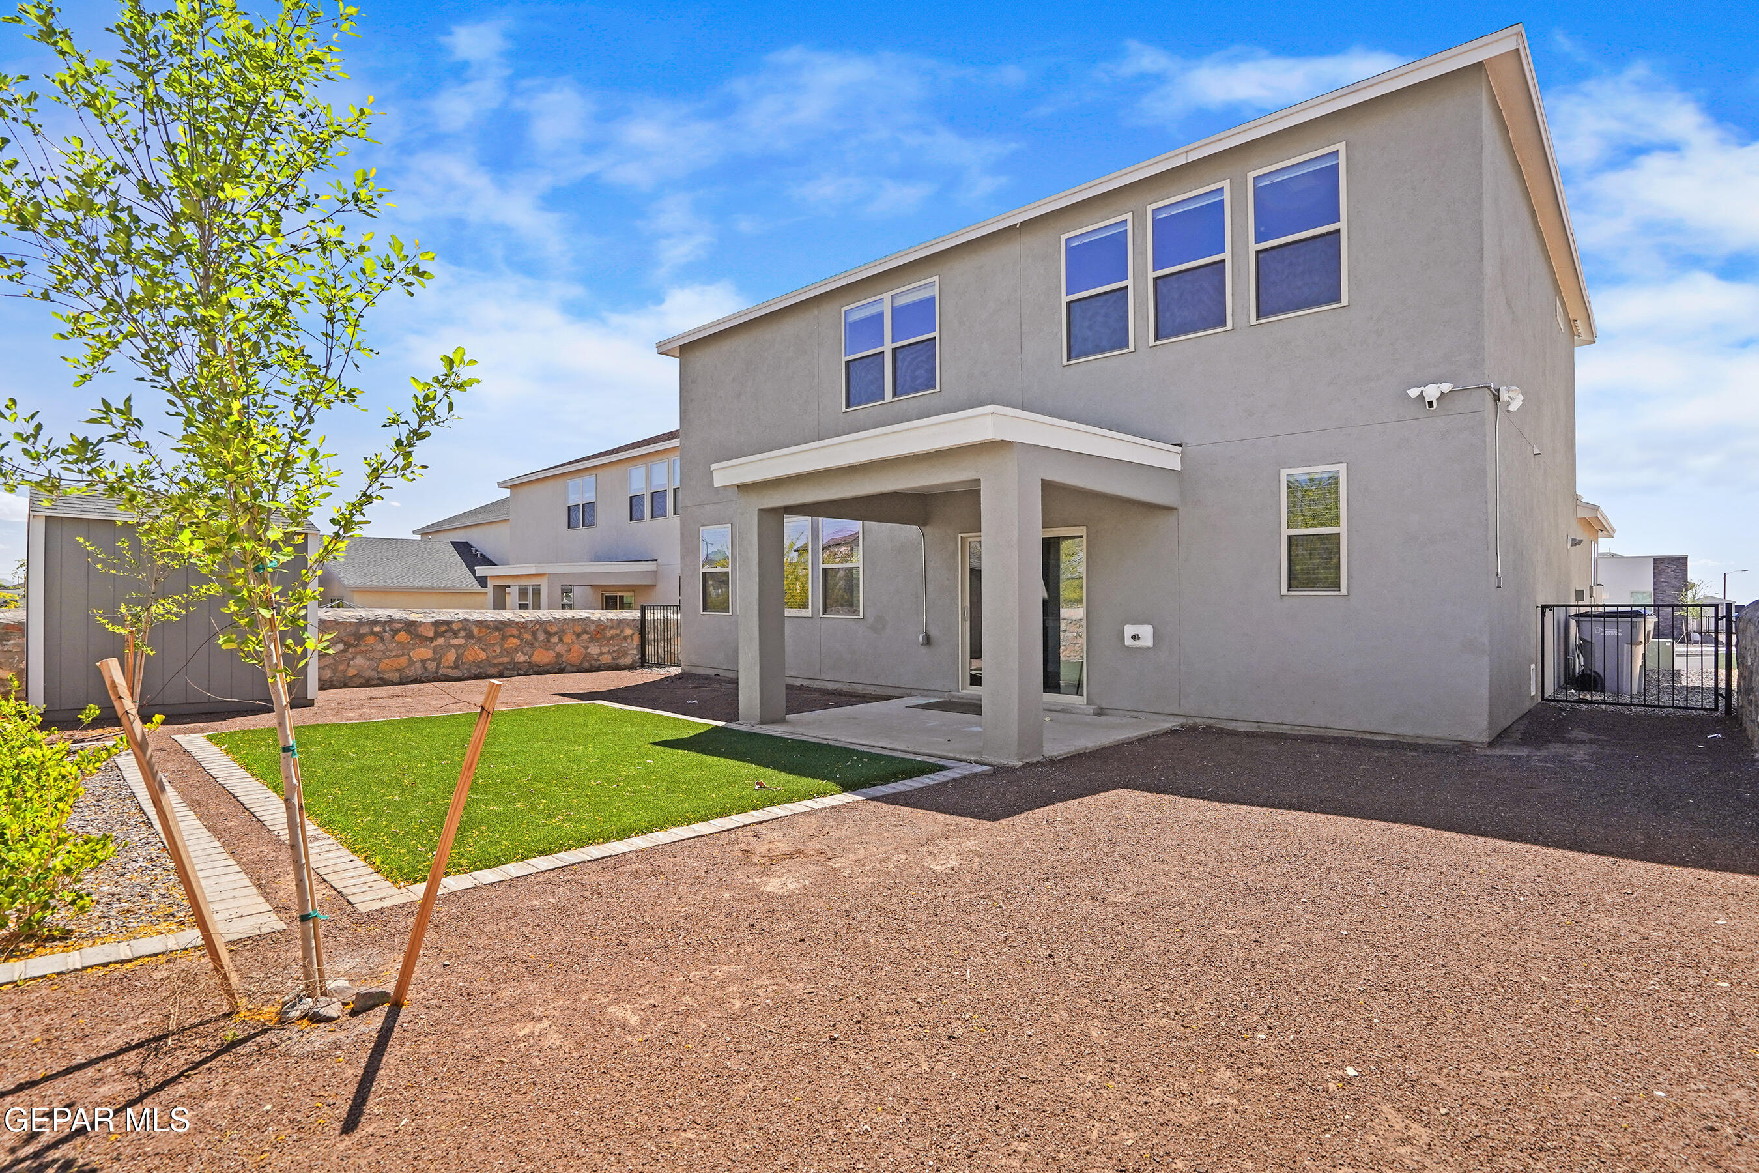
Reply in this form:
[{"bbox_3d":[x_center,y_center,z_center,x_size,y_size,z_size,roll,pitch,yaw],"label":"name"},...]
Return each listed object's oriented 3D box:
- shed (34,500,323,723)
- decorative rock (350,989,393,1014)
[{"bbox_3d":[-8.800,0.116,9.799,2.450,2.600,2.600,1,-1,-45],"label":"shed"},{"bbox_3d":[-1.535,1.238,2.358,0.120,0.055,0.070,1,-1,-40],"label":"decorative rock"}]

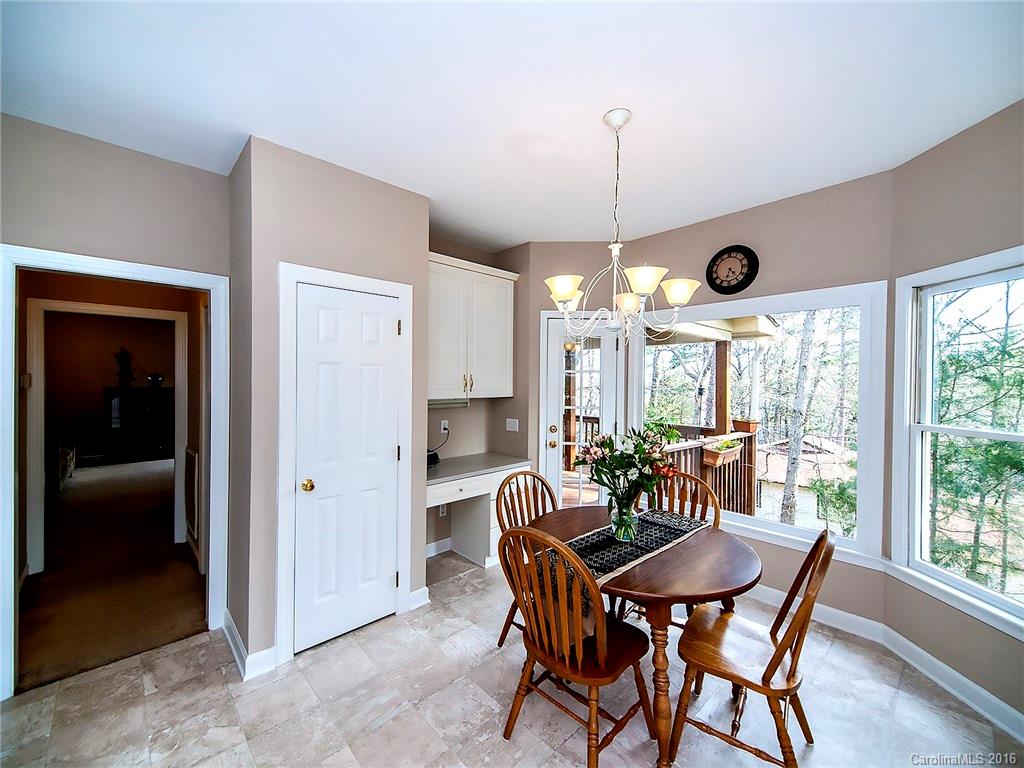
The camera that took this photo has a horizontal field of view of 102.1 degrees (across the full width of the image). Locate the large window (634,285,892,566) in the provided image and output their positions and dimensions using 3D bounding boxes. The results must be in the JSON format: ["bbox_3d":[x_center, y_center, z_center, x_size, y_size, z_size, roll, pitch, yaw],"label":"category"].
[{"bbox_3d":[1.622,0.198,3.015,0.100,1.630,1.610,0,1,-44],"label":"large window"}]

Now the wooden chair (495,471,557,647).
[{"bbox_3d":[0.241,1.024,2.366,0.490,0.960,0.550,0,1,-41],"label":"wooden chair"}]

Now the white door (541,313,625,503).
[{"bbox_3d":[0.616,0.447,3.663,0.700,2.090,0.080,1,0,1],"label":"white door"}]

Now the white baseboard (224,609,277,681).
[{"bbox_3d":[-1.505,1.430,2.353,0.150,0.110,0.630,0,1,-44],"label":"white baseboard"}]

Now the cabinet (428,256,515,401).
[{"bbox_3d":[-0.459,-0.433,3.492,1.070,1.110,0.360,0,1,-44],"label":"cabinet"}]

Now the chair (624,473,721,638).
[{"bbox_3d":[0.850,1.030,2.353,0.490,0.960,0.550,1,1,41],"label":"chair"}]

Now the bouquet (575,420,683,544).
[{"bbox_3d":[0.561,0.470,2.034,0.500,0.550,0.450,1,0,0],"label":"bouquet"}]

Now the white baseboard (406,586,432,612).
[{"bbox_3d":[-0.618,1.436,2.775,0.165,0.110,0.020,0,1,-44],"label":"white baseboard"}]

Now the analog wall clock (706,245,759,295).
[{"bbox_3d":[1.589,-0.829,3.003,0.050,0.355,0.355,0,1,-44],"label":"analog wall clock"}]

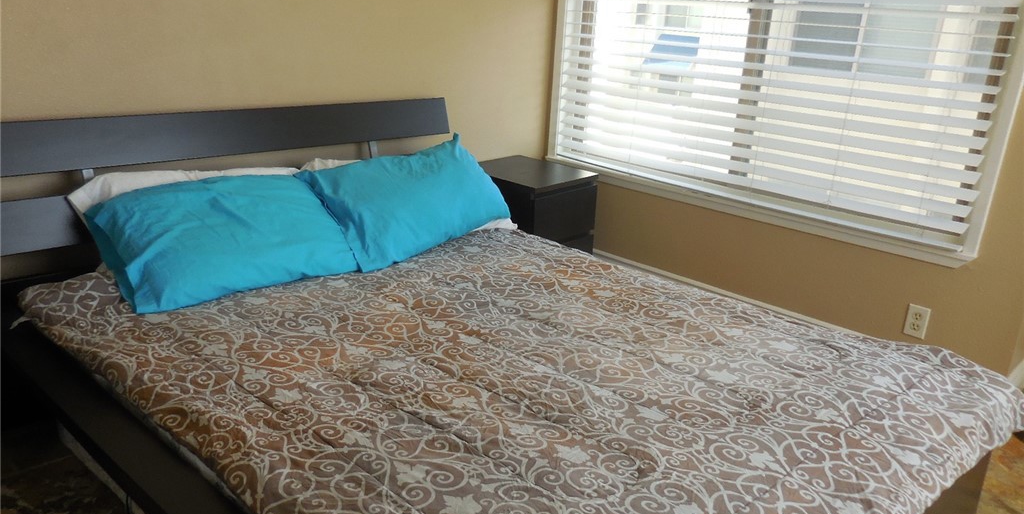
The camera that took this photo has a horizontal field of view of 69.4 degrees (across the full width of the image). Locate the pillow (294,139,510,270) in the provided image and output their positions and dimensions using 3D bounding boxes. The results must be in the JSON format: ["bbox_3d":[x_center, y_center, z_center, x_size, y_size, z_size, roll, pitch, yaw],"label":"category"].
[{"bbox_3d":[-0.365,-0.223,2.721,0.680,0.170,0.460,-22,68,-38],"label":"pillow"}]

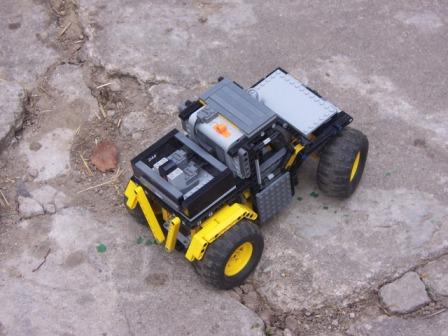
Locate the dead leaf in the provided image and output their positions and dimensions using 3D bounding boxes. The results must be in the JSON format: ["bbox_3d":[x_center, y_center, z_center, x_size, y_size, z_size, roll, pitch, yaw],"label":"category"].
[{"bbox_3d":[-0.147,-0.014,1.589,0.036,0.011,0.047,-4,50,5],"label":"dead leaf"}]

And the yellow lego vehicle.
[{"bbox_3d":[0.023,-0.012,1.458,0.267,0.168,0.176,-38,55,-21],"label":"yellow lego vehicle"}]

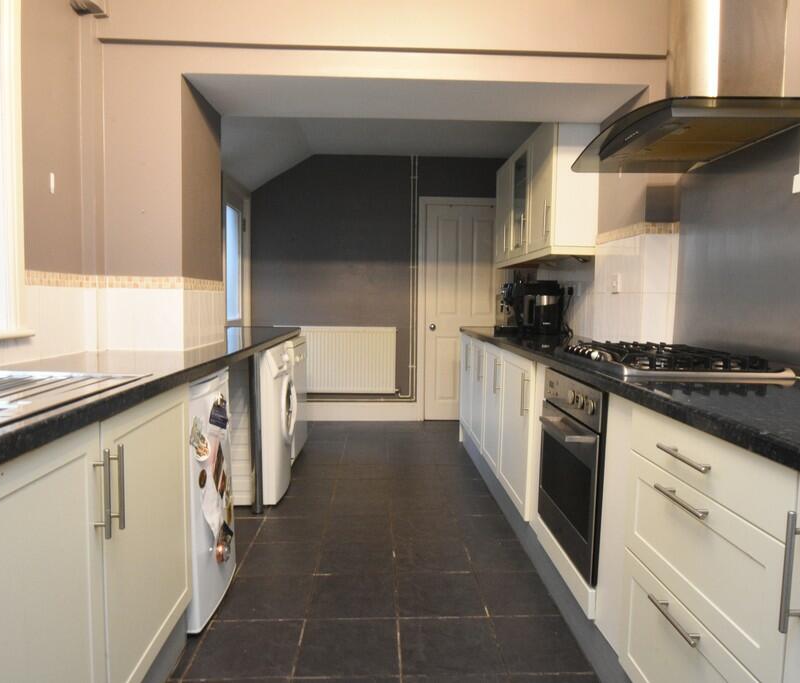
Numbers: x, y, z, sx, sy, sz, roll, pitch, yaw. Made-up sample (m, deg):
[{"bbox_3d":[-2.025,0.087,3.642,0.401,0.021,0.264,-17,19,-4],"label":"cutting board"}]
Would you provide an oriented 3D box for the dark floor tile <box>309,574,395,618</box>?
[{"bbox_3d":[-0.181,0.992,2.111,0.330,0.010,0.320,0,5,-2],"label":"dark floor tile"}]

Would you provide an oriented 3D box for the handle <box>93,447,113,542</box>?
[{"bbox_3d":[-0.638,0.327,1.157,0.035,0.200,0.013,0,5,-2],"label":"handle"}]

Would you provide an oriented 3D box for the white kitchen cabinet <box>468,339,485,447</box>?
[{"bbox_3d":[0.784,0.327,3.542,0.570,0.704,0.491,0,5,-2],"label":"white kitchen cabinet"}]

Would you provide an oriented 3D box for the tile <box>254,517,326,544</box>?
[{"bbox_3d":[-0.535,0.941,2.701,0.330,0.010,0.294,0,5,-2],"label":"tile"}]

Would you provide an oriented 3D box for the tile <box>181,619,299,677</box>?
[{"bbox_3d":[-0.497,1.010,1.777,0.331,0.010,0.305,0,4,-2],"label":"tile"}]

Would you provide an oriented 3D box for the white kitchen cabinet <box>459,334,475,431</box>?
[{"bbox_3d":[0.787,0.331,4.094,0.570,0.727,0.480,0,4,-2],"label":"white kitchen cabinet"}]

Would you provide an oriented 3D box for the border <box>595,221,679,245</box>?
[{"bbox_3d":[1.143,-0.512,2.620,0.174,0.050,0.440,0,4,-2],"label":"border"}]

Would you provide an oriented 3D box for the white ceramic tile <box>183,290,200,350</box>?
[{"bbox_3d":[-0.894,-0.096,2.318,0.010,0.247,0.189,0,4,-2],"label":"white ceramic tile"}]

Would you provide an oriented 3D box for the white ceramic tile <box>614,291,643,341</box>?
[{"bbox_3d":[1.062,-0.094,2.529,0.008,0.264,0.275,0,5,-2],"label":"white ceramic tile"}]

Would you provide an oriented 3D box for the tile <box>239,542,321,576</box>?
[{"bbox_3d":[-0.523,0.965,2.406,0.330,0.010,0.298,0,5,-2],"label":"tile"}]

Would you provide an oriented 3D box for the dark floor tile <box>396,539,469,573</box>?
[{"bbox_3d":[0.138,0.968,2.416,0.331,0.010,0.311,0,4,-2],"label":"dark floor tile"}]

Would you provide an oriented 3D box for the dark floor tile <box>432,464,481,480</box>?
[{"bbox_3d":[0.407,0.875,3.621,0.304,0.010,0.313,0,5,-2],"label":"dark floor tile"}]

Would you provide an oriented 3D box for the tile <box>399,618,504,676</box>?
[{"bbox_3d":[0.161,1.019,1.815,0.330,0.010,0.303,0,5,-2],"label":"tile"}]

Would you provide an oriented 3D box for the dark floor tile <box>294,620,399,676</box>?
[{"bbox_3d":[-0.168,1.024,1.811,0.333,0.010,0.298,0,5,-2],"label":"dark floor tile"}]

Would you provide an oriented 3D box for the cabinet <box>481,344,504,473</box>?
[{"bbox_3d":[0.803,0.368,3.059,0.570,0.704,0.480,0,5,-2],"label":"cabinet"}]

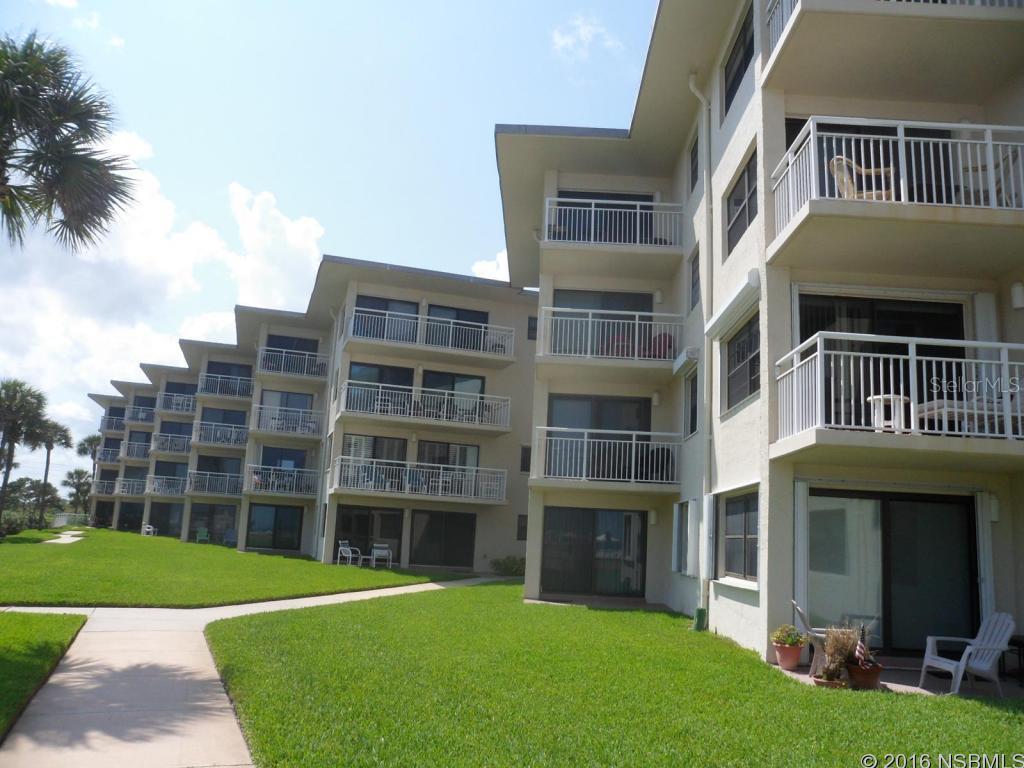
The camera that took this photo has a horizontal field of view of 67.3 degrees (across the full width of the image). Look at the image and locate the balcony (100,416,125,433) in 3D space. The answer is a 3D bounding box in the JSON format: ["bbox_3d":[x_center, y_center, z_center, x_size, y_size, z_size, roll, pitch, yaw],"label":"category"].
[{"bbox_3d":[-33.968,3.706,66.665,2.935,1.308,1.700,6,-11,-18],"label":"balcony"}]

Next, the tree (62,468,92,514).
[{"bbox_3d":[-44.023,11.249,77.703,3.113,5.302,3.113,3,-11,0],"label":"tree"}]

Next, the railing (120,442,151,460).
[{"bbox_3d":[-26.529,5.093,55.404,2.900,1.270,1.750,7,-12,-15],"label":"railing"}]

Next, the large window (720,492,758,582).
[{"bbox_3d":[3.357,2.228,11.211,0.120,1.220,2.050,3,-12,2],"label":"large window"}]

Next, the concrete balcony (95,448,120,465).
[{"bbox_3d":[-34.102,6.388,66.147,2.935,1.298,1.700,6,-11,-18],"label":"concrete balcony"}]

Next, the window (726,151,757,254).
[{"bbox_3d":[3.654,-2.814,12.199,0.120,1.220,2.000,3,-12,2],"label":"window"}]

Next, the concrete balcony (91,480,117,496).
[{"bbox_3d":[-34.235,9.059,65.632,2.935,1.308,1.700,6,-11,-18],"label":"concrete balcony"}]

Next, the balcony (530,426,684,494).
[{"bbox_3d":[2.016,1.769,17.154,3.150,1.270,1.800,3,-12,2],"label":"balcony"}]

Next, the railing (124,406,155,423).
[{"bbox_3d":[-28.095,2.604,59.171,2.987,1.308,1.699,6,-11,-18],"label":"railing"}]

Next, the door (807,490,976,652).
[{"bbox_3d":[4.809,2.376,9.684,2.200,2.020,0.120,3,-12,2],"label":"door"}]

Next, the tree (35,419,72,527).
[{"bbox_3d":[-34.005,6.502,56.251,3.327,7.839,3.327,3,-11,0],"label":"tree"}]

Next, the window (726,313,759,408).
[{"bbox_3d":[3.510,-0.294,11.675,0.120,1.250,2.000,3,-12,2],"label":"window"}]

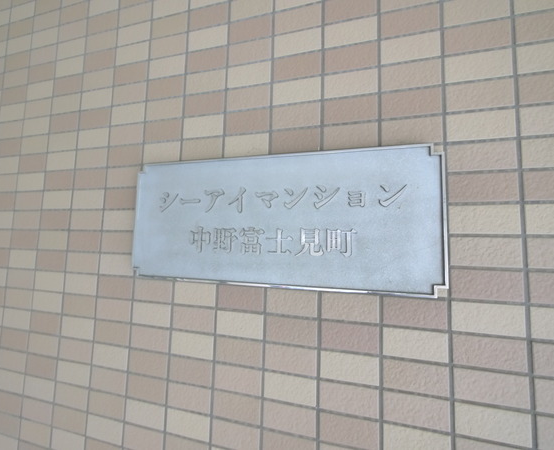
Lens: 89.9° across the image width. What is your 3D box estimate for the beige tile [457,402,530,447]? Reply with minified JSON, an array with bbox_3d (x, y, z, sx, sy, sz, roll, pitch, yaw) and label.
[{"bbox_3d":[0.313,0.290,0.406,0.095,0.045,0.009,0,-5,17],"label":"beige tile"}]

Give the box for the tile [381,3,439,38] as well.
[{"bbox_3d":[0.233,-0.357,0.491,0.095,0.045,0.010,0,-5,16],"label":"tile"}]

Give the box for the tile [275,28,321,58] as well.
[{"bbox_3d":[0.041,-0.358,0.547,0.095,0.045,0.009,0,-5,17],"label":"tile"}]

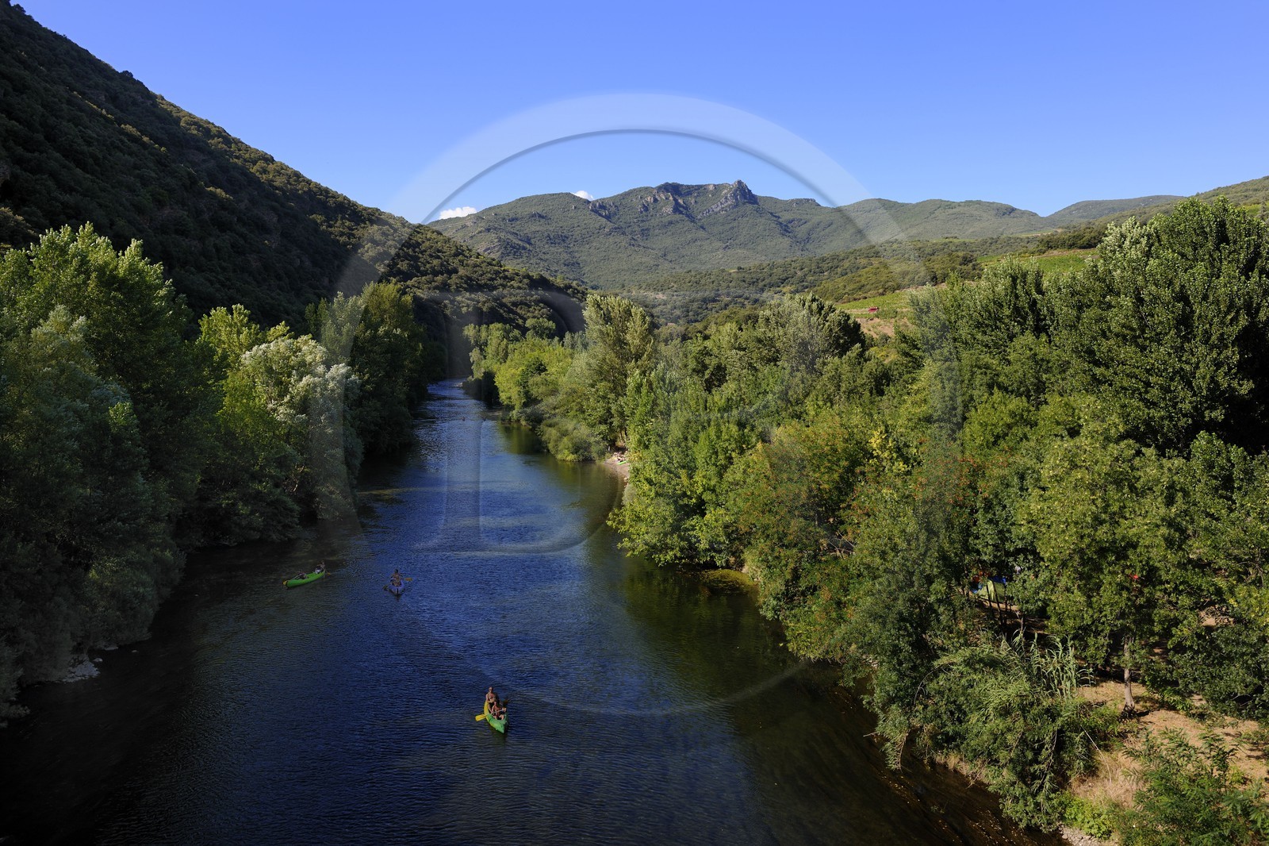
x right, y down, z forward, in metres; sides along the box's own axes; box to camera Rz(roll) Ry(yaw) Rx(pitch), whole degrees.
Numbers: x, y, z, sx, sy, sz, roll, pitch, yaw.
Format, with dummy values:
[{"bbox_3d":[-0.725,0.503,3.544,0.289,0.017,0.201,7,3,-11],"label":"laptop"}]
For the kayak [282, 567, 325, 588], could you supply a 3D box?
[{"bbox_3d":[-24.700,11.700,77.010,0.880,0.500,4.150,2,4,23],"label":"kayak"}]

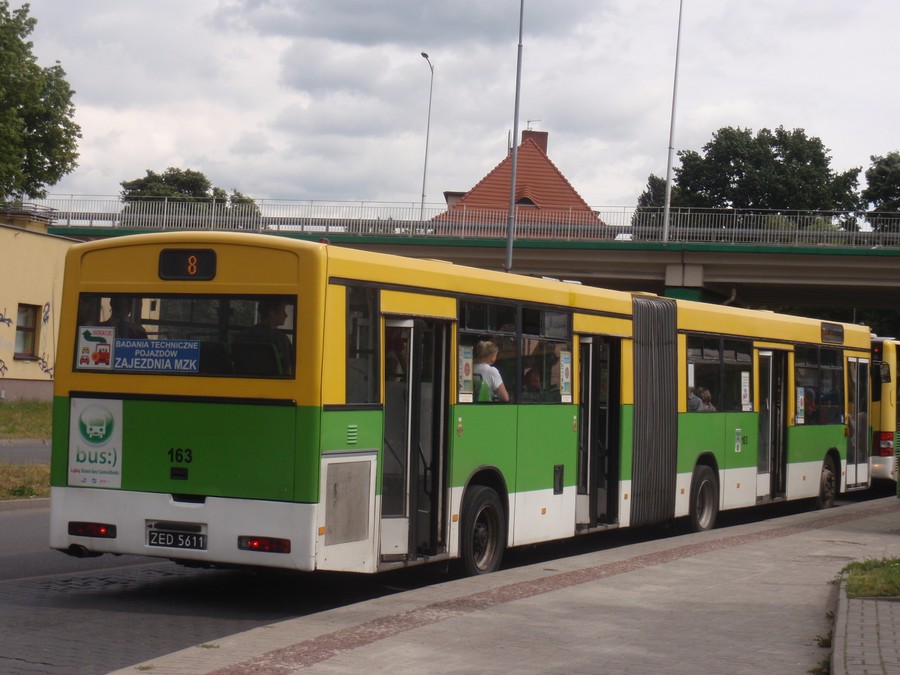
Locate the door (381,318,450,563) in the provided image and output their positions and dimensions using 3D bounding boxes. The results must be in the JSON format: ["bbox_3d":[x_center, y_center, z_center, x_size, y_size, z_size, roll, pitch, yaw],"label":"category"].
[{"bbox_3d":[-0.328,0.847,15.283,0.120,1.989,1.234,1,-1,25],"label":"door"}]

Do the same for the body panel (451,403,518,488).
[{"bbox_3d":[0.281,1.016,16.462,0.045,0.819,1.518,1,-1,26],"label":"body panel"}]

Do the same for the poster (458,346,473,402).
[{"bbox_3d":[0.131,0.324,16.107,0.020,0.497,0.286,1,-1,25],"label":"poster"}]

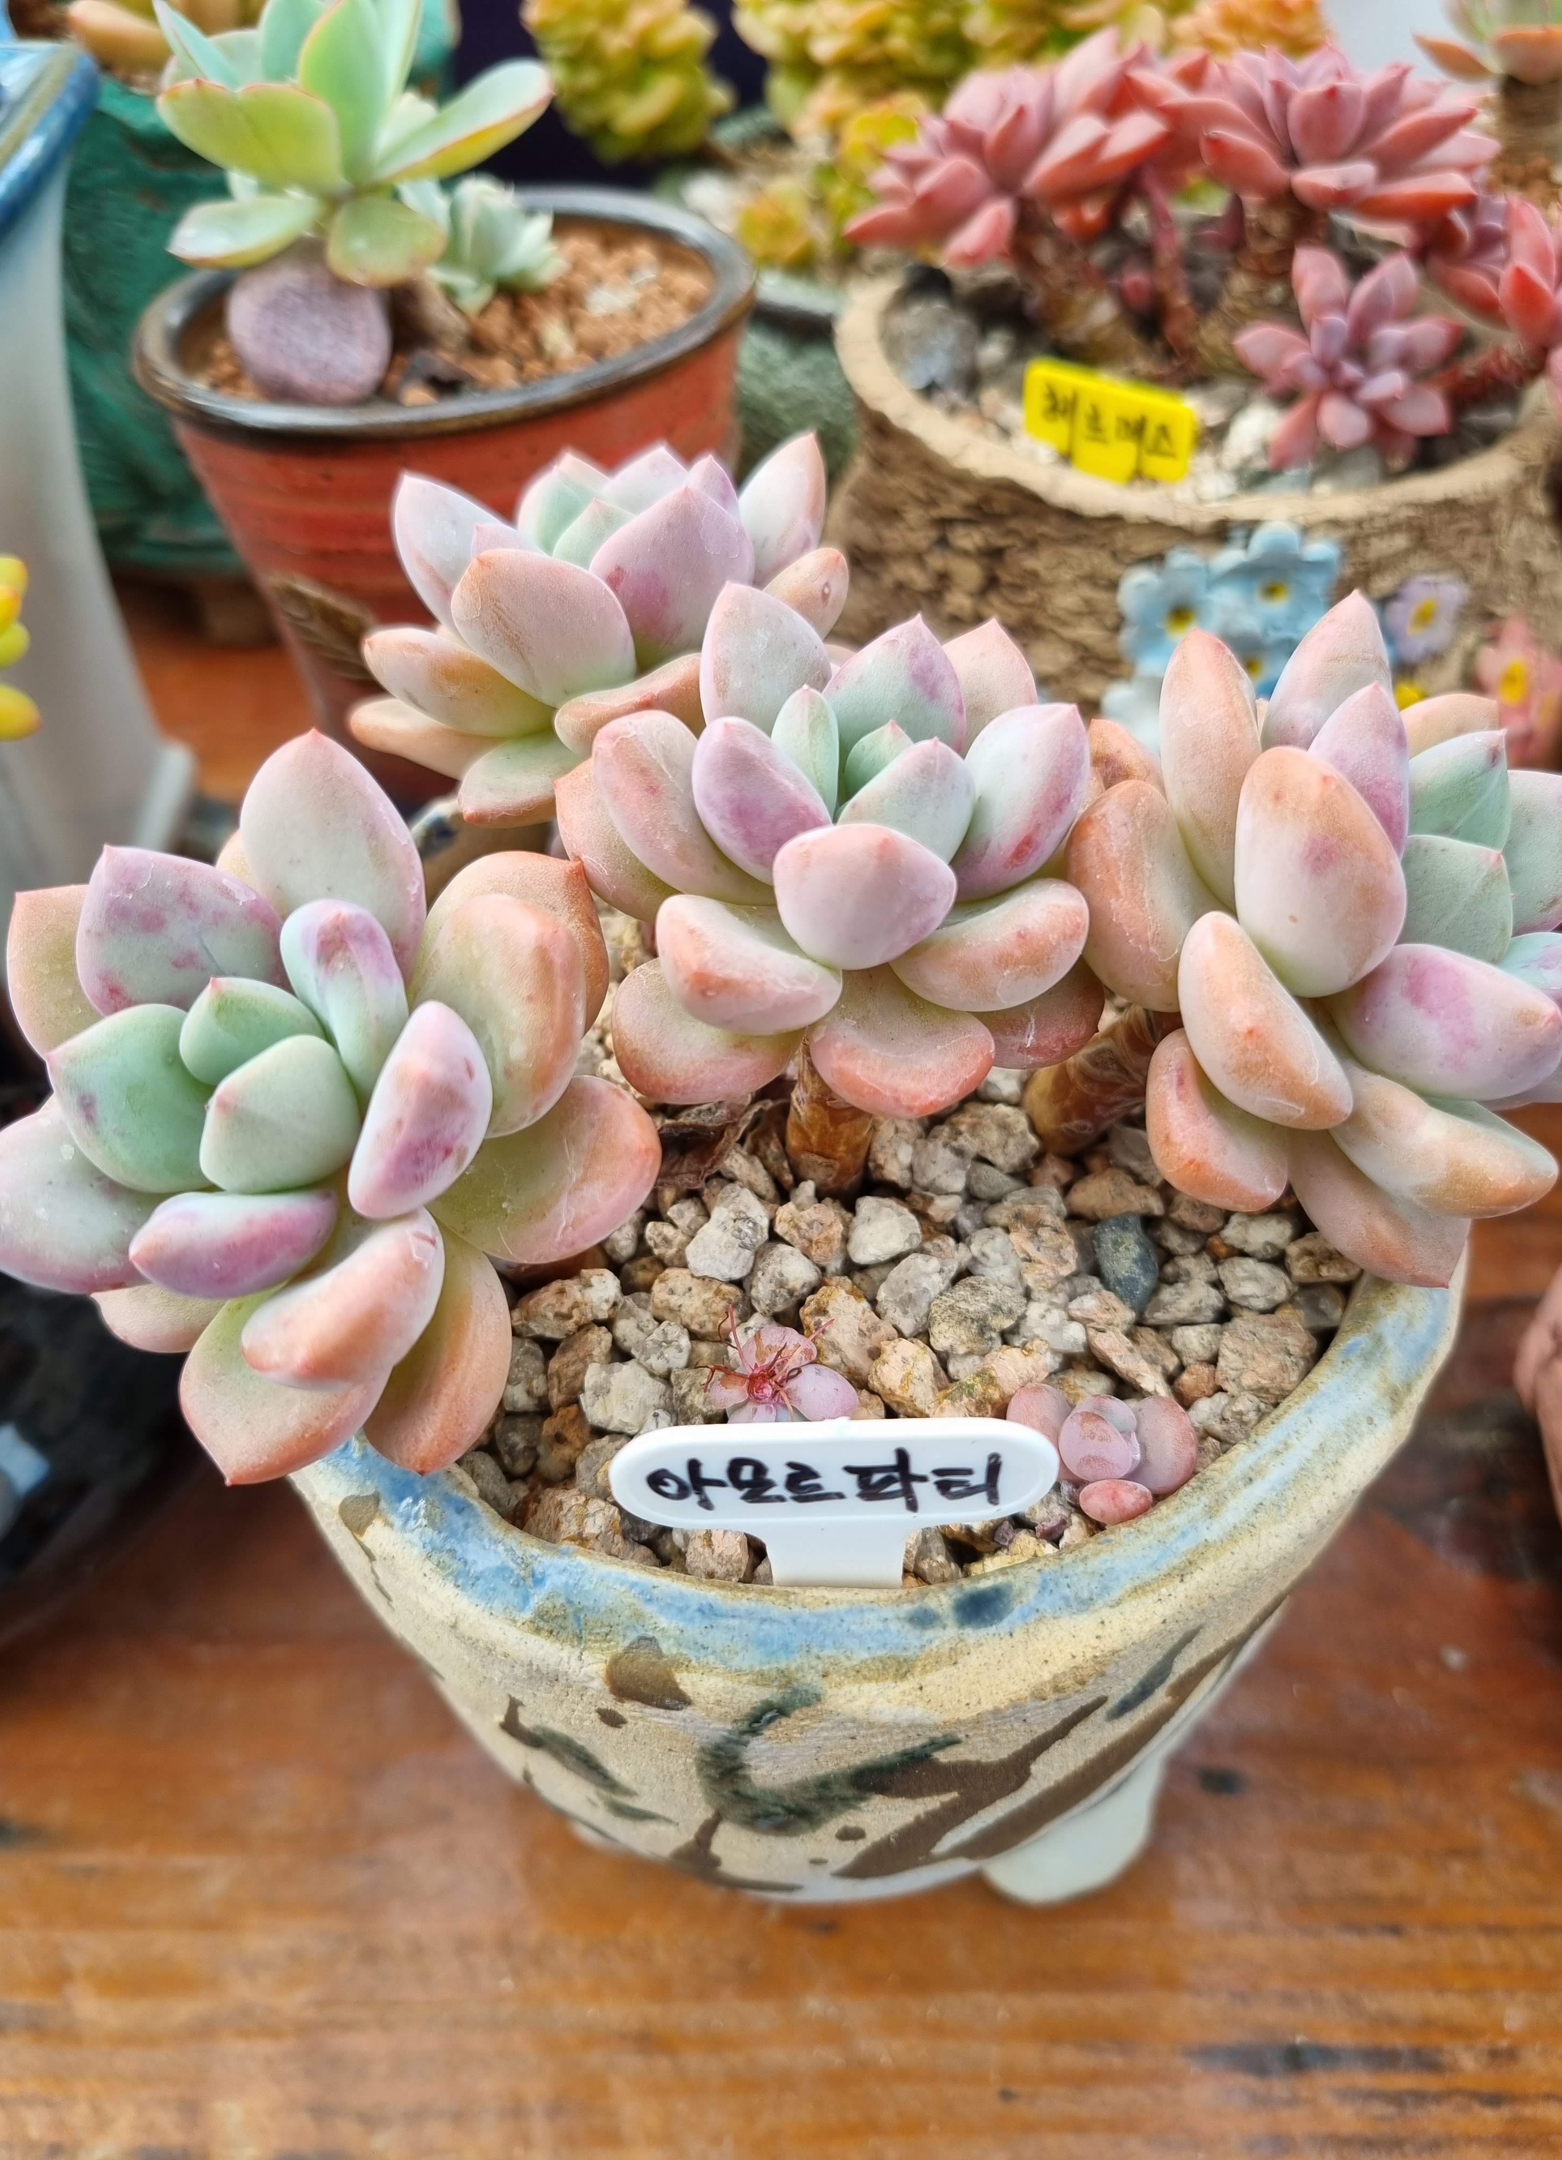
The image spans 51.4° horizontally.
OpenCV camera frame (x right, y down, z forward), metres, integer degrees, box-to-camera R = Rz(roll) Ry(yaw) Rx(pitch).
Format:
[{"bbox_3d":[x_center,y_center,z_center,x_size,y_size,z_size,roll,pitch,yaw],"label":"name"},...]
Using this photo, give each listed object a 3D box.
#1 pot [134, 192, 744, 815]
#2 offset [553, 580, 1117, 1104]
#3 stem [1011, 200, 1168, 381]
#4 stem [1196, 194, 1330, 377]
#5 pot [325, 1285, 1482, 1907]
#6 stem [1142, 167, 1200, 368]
[{"bbox_3d":[-0.071,-0.136,0.395,0.132,0.112,0.132,-2,47,2],"label":"pot"},{"bbox_3d":[0.005,-0.023,0.161,0.052,0.038,0.049,-3,47,0],"label":"offset"},{"bbox_3d":[0.056,-0.144,0.295,0.026,0.025,0.020,-3,47,0],"label":"stem"},{"bbox_3d":[0.087,-0.144,0.295,0.020,0.027,0.018,-3,47,0],"label":"stem"},{"bbox_3d":[0.008,0.039,0.228,0.142,0.116,0.142,-2,47,2],"label":"pot"},{"bbox_3d":[0.071,-0.147,0.295,0.009,0.033,0.009,-3,47,0],"label":"stem"}]

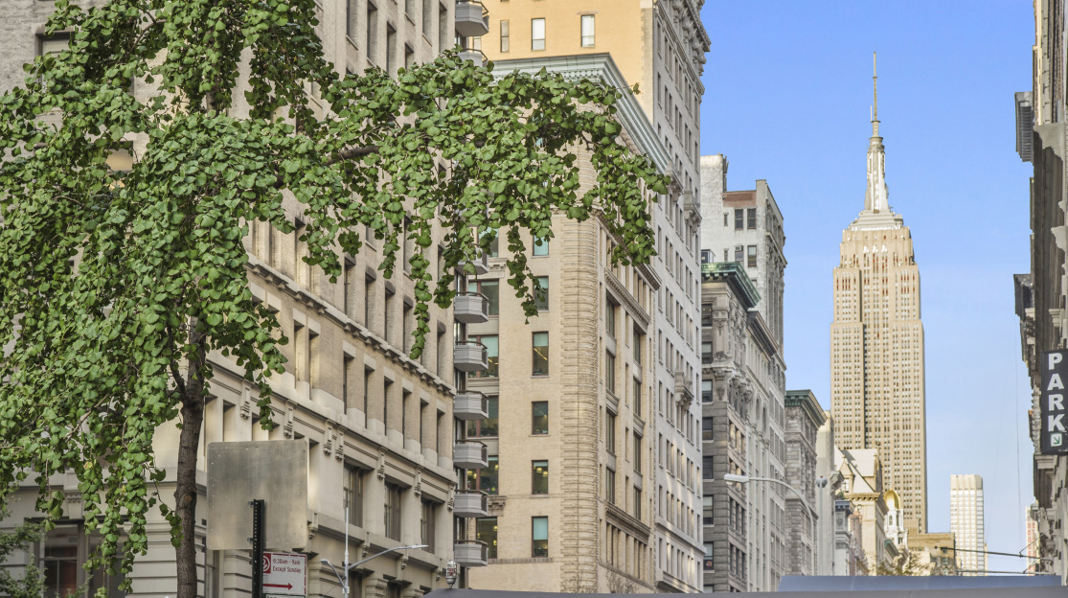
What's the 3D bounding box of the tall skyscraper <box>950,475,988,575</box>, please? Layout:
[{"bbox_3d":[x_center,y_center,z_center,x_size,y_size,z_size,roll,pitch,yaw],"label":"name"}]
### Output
[{"bbox_3d":[320.860,215.262,1636.110,25.000,173.000,27.000,-2,-11,12],"label":"tall skyscraper"}]

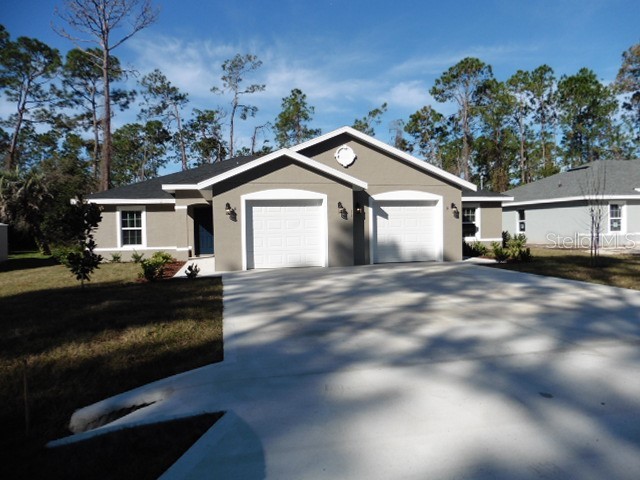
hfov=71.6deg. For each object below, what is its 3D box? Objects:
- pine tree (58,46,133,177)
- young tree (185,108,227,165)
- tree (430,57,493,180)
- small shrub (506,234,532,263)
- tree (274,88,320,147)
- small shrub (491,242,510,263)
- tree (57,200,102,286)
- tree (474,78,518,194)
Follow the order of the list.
[{"bbox_3d":[-18.473,-7.715,37.313,6.004,16.524,5.704,-1,2,0],"label":"pine tree"},{"bbox_3d":[-10.202,-5.793,40.230,3.786,12.135,3.597,-1,2,0],"label":"young tree"},{"bbox_3d":[12.919,-8.371,40.310,5.589,16.359,5.310,-1,2,0],"label":"tree"},{"bbox_3d":[6.934,0.289,15.418,0.902,0.960,0.857,-1,2,0],"label":"small shrub"},{"bbox_3d":[-1.939,-6.968,41.266,4.251,14.075,4.038,-1,2,0],"label":"tree"},{"bbox_3d":[6.109,0.424,15.013,0.676,0.680,0.642,-1,2,0],"label":"small shrub"},{"bbox_3d":[-6.038,0.090,11.343,1.044,2.295,0.992,-1,2,0],"label":"tree"},{"bbox_3d":[16.054,-7.408,40.271,3.967,14.315,3.768,-1,2,0],"label":"tree"}]

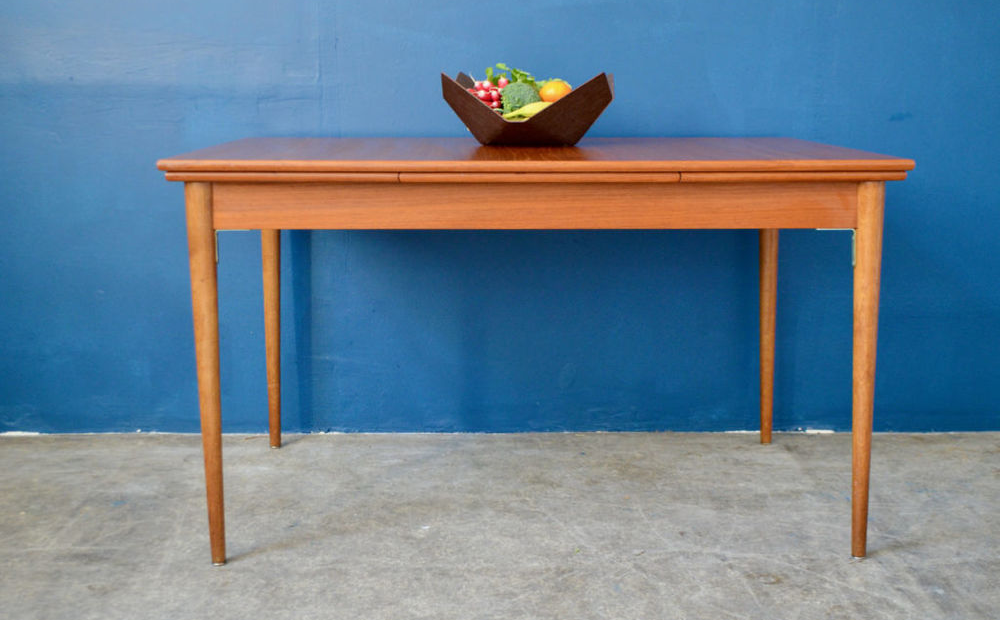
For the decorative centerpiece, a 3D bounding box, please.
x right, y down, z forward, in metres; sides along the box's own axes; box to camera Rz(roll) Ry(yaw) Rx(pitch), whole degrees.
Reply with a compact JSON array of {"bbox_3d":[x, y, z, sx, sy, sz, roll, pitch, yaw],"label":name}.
[{"bbox_3d":[0.061,-0.417,2.416,0.352,0.147,0.206,2,11,9],"label":"decorative centerpiece"}]

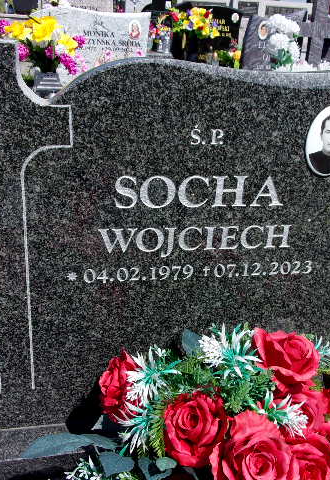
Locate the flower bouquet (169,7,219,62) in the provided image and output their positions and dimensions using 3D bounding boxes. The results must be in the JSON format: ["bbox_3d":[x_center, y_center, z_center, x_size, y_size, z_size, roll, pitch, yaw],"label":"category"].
[{"bbox_3d":[0.284,-1.970,4.987,0.430,0.500,0.330,-2,23,-12],"label":"flower bouquet"}]

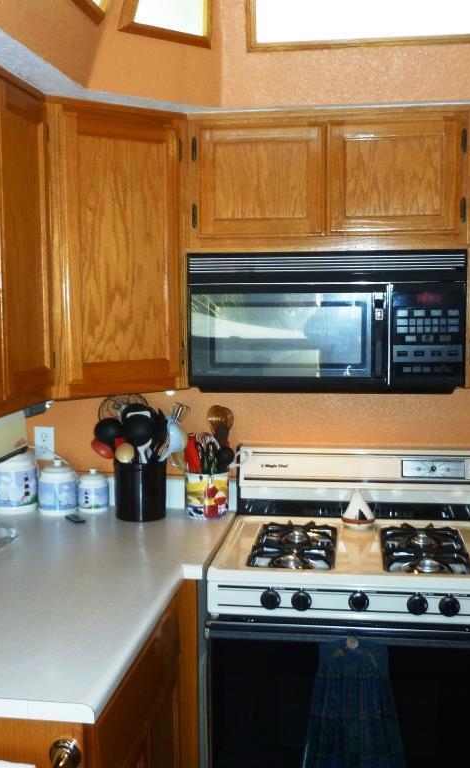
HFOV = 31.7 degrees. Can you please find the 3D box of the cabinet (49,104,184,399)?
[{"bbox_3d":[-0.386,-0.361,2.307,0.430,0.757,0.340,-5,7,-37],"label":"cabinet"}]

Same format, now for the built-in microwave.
[{"bbox_3d":[0.269,-0.184,2.451,0.758,0.385,0.375,0,5,8],"label":"built-in microwave"}]

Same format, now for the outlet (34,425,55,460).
[{"bbox_3d":[-0.642,0.200,2.791,0.070,0.114,0.009,0,5,8],"label":"outlet"}]

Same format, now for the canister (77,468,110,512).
[{"bbox_3d":[-0.464,0.343,2.695,0.102,0.133,0.102,0,6,8],"label":"canister"}]

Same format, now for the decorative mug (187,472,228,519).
[{"bbox_3d":[-0.088,0.345,2.643,0.137,0.144,0.137,0,5,8],"label":"decorative mug"}]

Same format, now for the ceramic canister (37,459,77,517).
[{"bbox_3d":[-0.574,0.327,2.667,0.124,0.170,0.124,0,6,8],"label":"ceramic canister"}]

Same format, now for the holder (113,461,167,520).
[{"bbox_3d":[-0.298,0.329,2.628,0.157,0.181,0.157,0,5,8],"label":"holder"}]

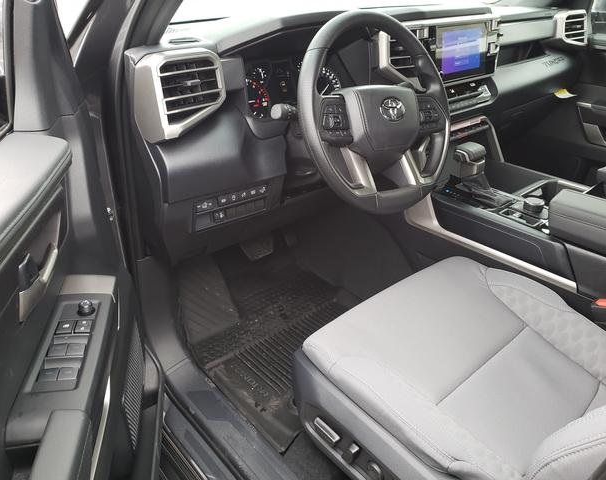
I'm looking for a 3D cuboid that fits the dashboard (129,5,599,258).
[{"bbox_3d":[0.262,-0.402,1.370,1.556,0.492,0.433,-22,35,-33],"label":"dashboard"}]

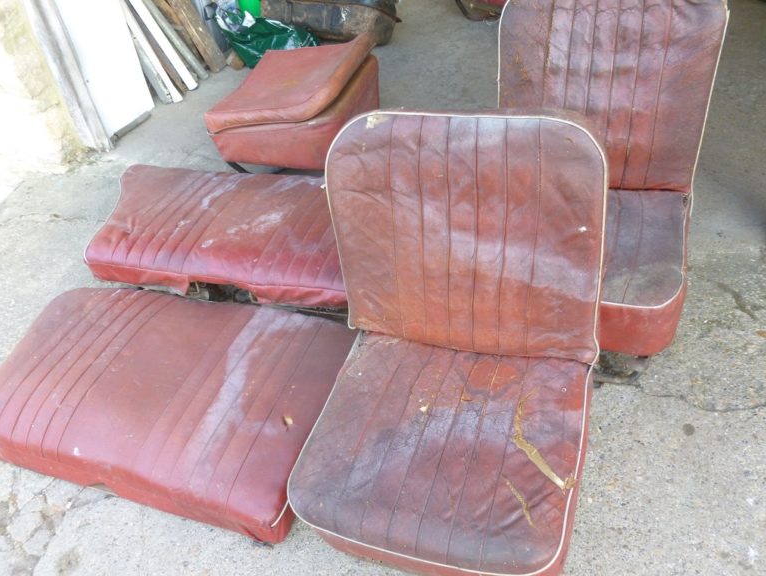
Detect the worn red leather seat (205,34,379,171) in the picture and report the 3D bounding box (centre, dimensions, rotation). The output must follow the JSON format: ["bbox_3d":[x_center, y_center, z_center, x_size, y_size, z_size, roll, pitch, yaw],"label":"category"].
[{"bbox_3d":[-0.326,-0.734,2.475,0.520,0.310,0.570,7,43,19],"label":"worn red leather seat"}]

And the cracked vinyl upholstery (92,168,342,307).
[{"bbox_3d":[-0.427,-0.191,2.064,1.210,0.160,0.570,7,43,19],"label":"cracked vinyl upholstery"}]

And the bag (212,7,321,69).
[{"bbox_3d":[-0.592,-1.383,3.408,0.520,0.240,0.340,7,43,19],"label":"bag"}]

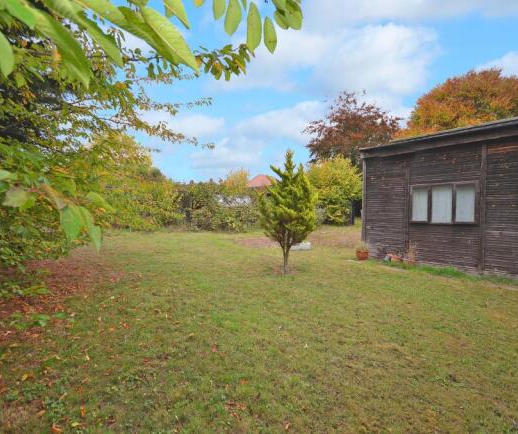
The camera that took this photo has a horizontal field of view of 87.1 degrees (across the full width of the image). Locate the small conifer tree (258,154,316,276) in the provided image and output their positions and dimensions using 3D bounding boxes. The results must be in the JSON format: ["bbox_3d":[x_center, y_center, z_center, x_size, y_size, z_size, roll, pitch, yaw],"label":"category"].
[{"bbox_3d":[0.676,-0.135,6.291,1.310,2.800,1.270,0,2,0],"label":"small conifer tree"}]

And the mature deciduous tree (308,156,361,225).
[{"bbox_3d":[6.031,-2.017,21.583,4.650,5.670,4.650,0,2,0],"label":"mature deciduous tree"}]

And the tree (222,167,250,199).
[{"bbox_3d":[-2.327,-2.124,27.081,3.170,5.560,3.170,0,2,0],"label":"tree"}]

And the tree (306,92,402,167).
[{"bbox_3d":[9.837,-6.432,29.206,10.320,14.050,10.320,0,2,0],"label":"tree"}]

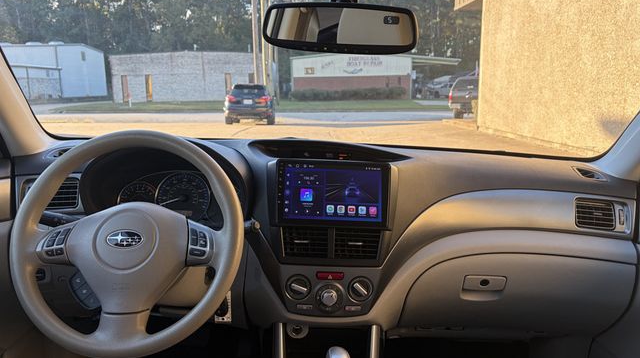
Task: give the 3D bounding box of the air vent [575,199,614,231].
[{"bbox_3d":[0.601,0.080,1.050,0.085,0.067,0.030,2,3,0],"label":"air vent"}]

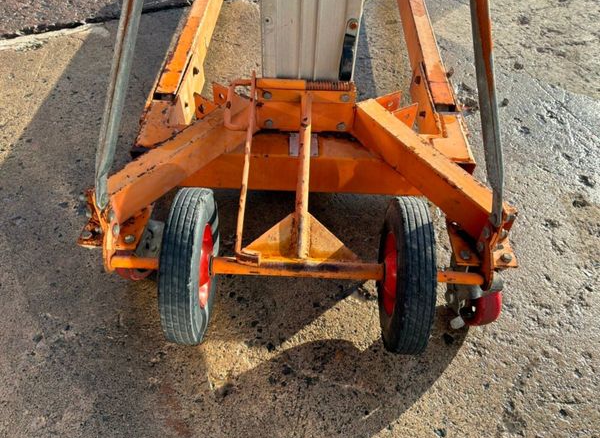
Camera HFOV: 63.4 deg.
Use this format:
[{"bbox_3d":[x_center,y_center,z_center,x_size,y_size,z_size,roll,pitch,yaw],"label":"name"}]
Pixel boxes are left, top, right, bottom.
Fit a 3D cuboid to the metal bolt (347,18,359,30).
[{"bbox_3d":[0.090,-0.332,0.834,0.019,0.019,0.012,3,49,0],"label":"metal bolt"}]

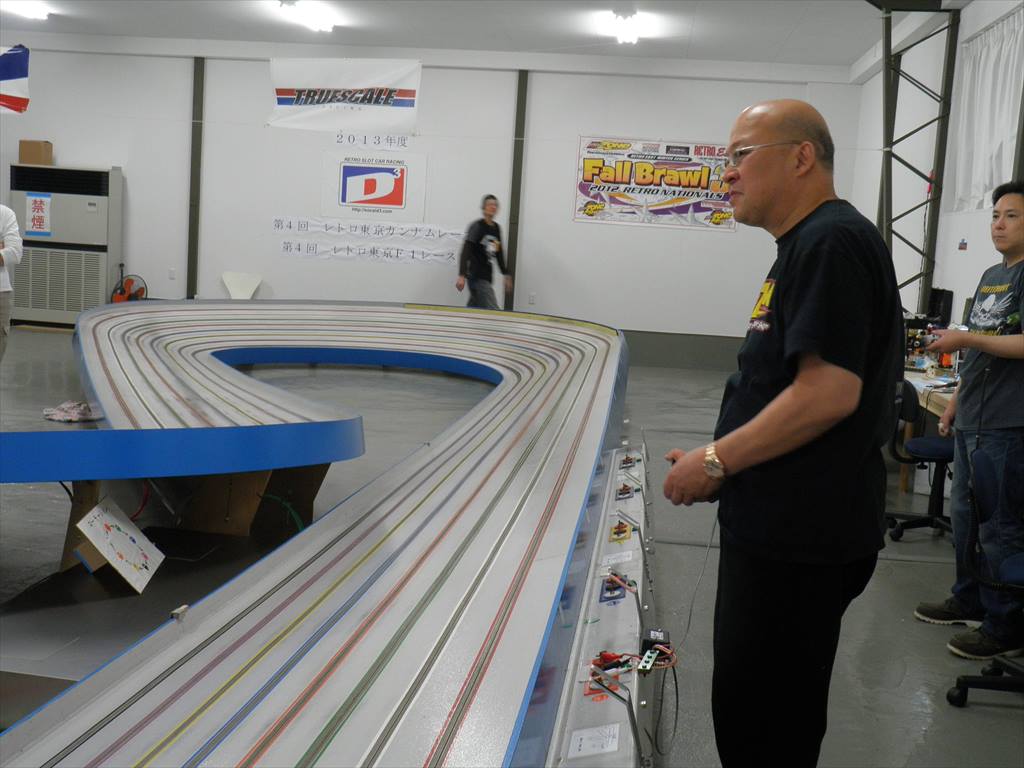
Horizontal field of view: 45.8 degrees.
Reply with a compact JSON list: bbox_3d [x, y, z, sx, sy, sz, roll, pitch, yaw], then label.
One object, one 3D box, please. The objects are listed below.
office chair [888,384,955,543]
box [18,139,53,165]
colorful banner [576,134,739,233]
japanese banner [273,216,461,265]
[{"bbox_3d":[2.211,0.371,6.170,0.570,0.810,0.570,4,7,0],"label":"office chair"},{"bbox_3d":[-5.530,-2.674,14.118,0.276,0.276,0.275,4,7,5],"label":"box"},{"bbox_3d":[1.659,-2.279,13.810,1.840,0.970,0.020,4,7,5],"label":"colorful banner"},{"bbox_3d":[-1.661,-1.667,14.190,2.340,0.480,0.015,4,7,5],"label":"japanese banner"}]

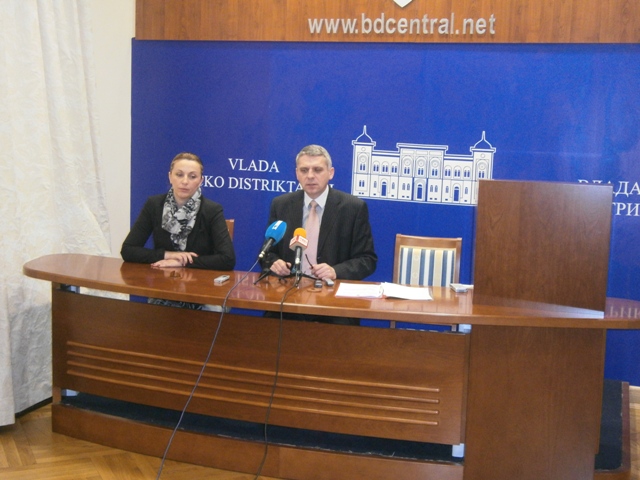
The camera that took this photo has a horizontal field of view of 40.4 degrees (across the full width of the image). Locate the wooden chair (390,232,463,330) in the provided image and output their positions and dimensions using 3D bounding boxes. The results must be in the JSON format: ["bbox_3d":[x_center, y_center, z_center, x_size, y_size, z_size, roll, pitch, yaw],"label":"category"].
[{"bbox_3d":[0.500,0.470,4.420,0.420,0.930,0.500,4,8,12],"label":"wooden chair"}]

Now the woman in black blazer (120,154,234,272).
[{"bbox_3d":[-0.770,0.215,4.570,0.570,1.290,0.720,3,8,8],"label":"woman in black blazer"}]

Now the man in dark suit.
[{"bbox_3d":[-0.045,0.228,4.350,0.580,1.360,0.750,3,8,10],"label":"man in dark suit"}]

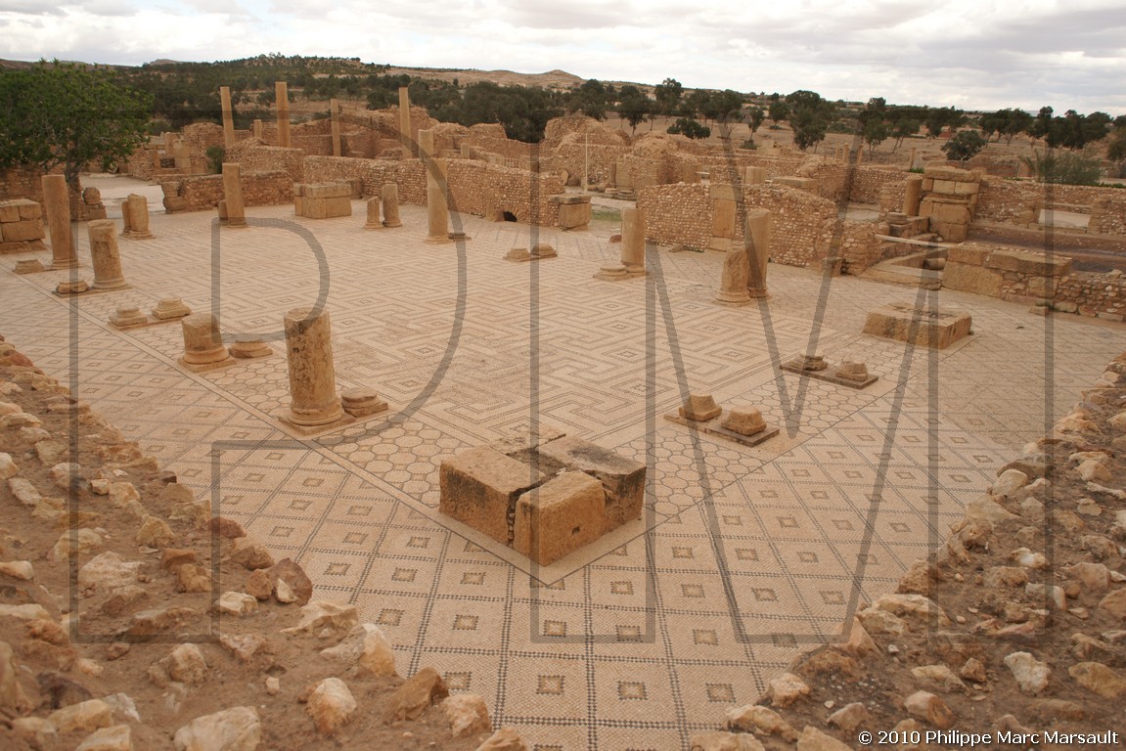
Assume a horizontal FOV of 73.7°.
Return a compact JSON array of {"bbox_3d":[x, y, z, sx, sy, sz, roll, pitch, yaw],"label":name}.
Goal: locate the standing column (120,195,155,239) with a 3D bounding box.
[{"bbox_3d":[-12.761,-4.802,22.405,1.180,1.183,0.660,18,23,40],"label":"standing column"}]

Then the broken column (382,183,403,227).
[{"bbox_3d":[-5.267,-5.198,22.907,0.570,1.250,0.570,18,26,41],"label":"broken column"}]

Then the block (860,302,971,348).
[{"bbox_3d":[5.891,-0.862,12.497,1.280,0.345,1.280,18,25,41],"label":"block"}]

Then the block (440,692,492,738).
[{"bbox_3d":[-0.275,0.965,2.134,0.146,0.102,0.115,-3,19,-9],"label":"block"}]

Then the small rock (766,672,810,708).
[{"bbox_3d":[0.672,0.940,2.245,0.130,0.079,0.098,7,20,19],"label":"small rock"}]

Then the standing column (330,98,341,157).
[{"bbox_3d":[-14.648,-15.693,48.647,0.520,4.100,0.520,18,24,39],"label":"standing column"}]

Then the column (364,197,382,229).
[{"bbox_3d":[-6.997,-6.019,27.630,0.640,1.044,0.640,18,23,40],"label":"column"}]

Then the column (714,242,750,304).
[{"bbox_3d":[3.695,-2.237,16.018,0.700,1.178,0.700,18,24,39],"label":"column"}]

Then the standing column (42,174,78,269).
[{"bbox_3d":[-11.145,-3.433,16.577,0.670,1.885,0.670,18,24,39],"label":"standing column"}]

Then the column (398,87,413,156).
[{"bbox_3d":[-8.978,-13.880,42.725,0.560,4.600,0.560,18,24,39],"label":"column"}]

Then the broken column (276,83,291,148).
[{"bbox_3d":[-12.220,-10.510,33.110,0.560,4.500,0.560,18,24,39],"label":"broken column"}]

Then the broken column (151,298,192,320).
[{"bbox_3d":[-6.996,-1.221,13.397,0.530,0.267,0.550,18,23,40],"label":"broken column"}]

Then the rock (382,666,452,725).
[{"bbox_3d":[-0.429,0.932,2.196,0.199,0.130,0.157,-4,20,-13],"label":"rock"}]

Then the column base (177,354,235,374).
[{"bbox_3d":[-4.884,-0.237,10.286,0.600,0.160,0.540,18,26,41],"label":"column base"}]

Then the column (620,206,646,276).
[{"bbox_3d":[1.588,-2.985,16.728,0.600,1.420,0.600,1,19,0],"label":"column"}]

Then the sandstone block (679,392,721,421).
[{"bbox_3d":[1.583,0.335,8.691,0.360,0.235,0.360,18,25,41],"label":"sandstone block"}]

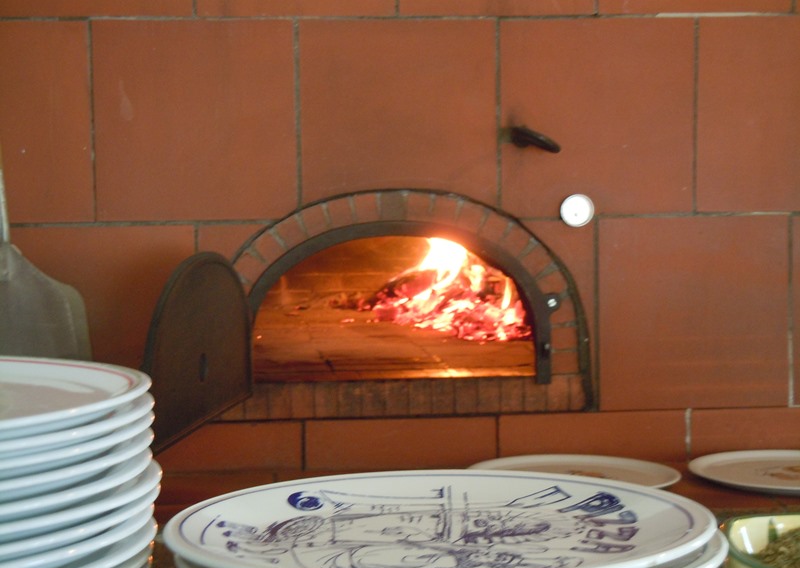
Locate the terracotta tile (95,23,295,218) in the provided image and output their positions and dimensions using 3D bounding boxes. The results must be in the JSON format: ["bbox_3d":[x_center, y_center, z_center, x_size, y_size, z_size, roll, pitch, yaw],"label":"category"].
[{"bbox_3d":[-0.312,-0.248,2.721,0.303,0.303,0.018,-1,7,-5],"label":"terracotta tile"}]

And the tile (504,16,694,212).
[{"bbox_3d":[0.306,-0.260,2.772,0.303,0.303,0.018,-1,7,-5],"label":"tile"}]

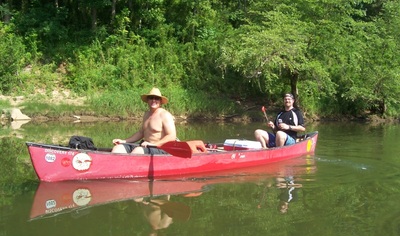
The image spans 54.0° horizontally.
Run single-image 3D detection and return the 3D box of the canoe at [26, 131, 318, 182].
[{"bbox_3d":[0.138,0.547,6.024,5.220,0.570,0.920,-1,1,-36],"label":"canoe"}]

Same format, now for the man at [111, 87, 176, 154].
[{"bbox_3d":[-0.780,0.187,5.334,0.800,1.200,0.580,-1,1,-40],"label":"man"}]

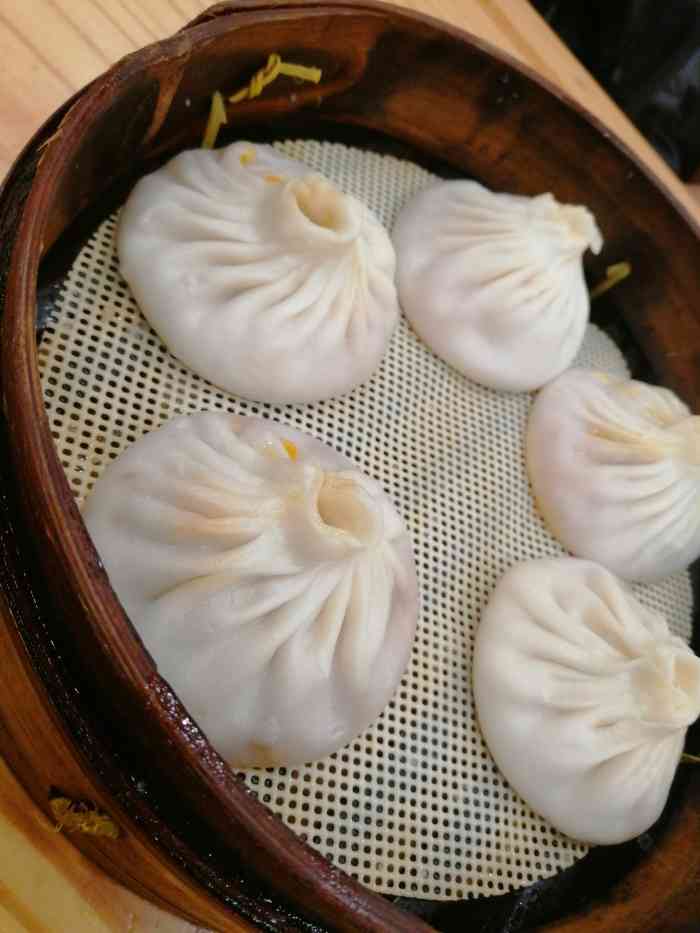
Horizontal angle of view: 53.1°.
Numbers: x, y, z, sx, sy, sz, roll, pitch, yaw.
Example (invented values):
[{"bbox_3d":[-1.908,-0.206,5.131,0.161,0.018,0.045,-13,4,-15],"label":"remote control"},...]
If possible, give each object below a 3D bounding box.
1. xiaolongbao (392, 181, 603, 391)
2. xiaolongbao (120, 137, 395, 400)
[{"bbox_3d":[0.044,-0.052,0.185,0.062,0.036,0.062,-33,90,-38],"label":"xiaolongbao"},{"bbox_3d":[-0.014,-0.045,0.149,0.063,0.030,0.063,-33,90,-38],"label":"xiaolongbao"}]

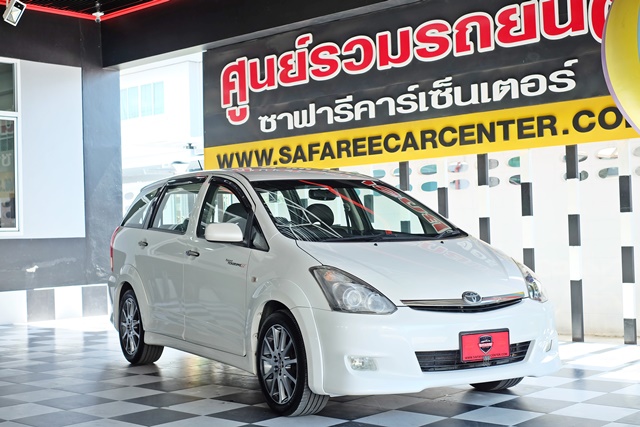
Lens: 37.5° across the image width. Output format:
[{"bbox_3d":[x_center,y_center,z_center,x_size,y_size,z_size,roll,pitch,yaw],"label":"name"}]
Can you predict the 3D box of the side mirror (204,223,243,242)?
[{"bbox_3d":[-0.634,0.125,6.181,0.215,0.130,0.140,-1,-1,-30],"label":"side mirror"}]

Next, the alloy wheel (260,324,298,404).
[{"bbox_3d":[-0.172,0.916,5.781,0.175,0.486,0.486,-1,-1,-30],"label":"alloy wheel"}]

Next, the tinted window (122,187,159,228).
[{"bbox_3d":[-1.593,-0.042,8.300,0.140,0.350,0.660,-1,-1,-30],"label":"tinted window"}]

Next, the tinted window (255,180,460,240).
[{"bbox_3d":[0.238,-0.042,6.590,1.380,0.455,1.110,-1,-1,-30],"label":"tinted window"}]

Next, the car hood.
[{"bbox_3d":[0.666,0.322,5.858,1.470,0.350,0.890,-1,-1,-30],"label":"car hood"}]

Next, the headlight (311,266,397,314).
[{"bbox_3d":[0.191,0.435,5.425,0.340,0.265,0.460,-1,-1,-30],"label":"headlight"}]

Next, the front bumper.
[{"bbox_3d":[0.814,0.775,5.615,1.740,0.570,0.620,-1,-1,-30],"label":"front bumper"}]

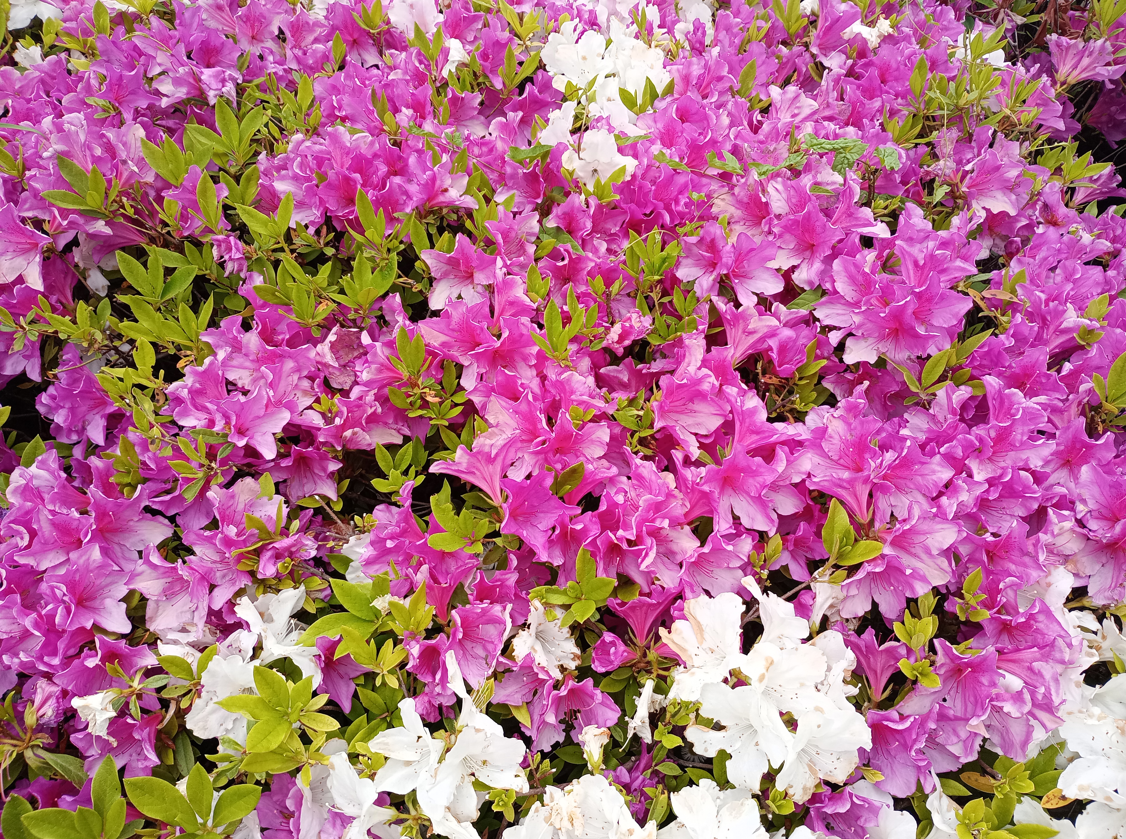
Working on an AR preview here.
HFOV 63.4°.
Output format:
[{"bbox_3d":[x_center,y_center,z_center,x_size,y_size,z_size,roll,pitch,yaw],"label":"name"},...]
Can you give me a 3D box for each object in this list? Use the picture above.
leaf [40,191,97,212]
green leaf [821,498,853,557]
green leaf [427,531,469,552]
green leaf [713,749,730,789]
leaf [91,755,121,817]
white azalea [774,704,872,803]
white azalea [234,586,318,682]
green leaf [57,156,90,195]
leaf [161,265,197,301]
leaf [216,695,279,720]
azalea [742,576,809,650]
[{"bbox_3d":[-0.517,-0.229,0.958,0.058,0.010,0.022,15,43,-15],"label":"leaf"},{"bbox_3d":[0.204,0.080,0.680,0.022,0.010,0.045,-2,81,-6],"label":"green leaf"},{"bbox_3d":[-0.088,0.094,0.700,0.032,0.007,0.015,2,62,-8],"label":"green leaf"},{"bbox_3d":[0.109,0.239,0.625,0.012,0.007,0.028,-2,84,0],"label":"green leaf"},{"bbox_3d":[-0.328,0.266,0.655,0.022,0.054,0.009,9,11,-1],"label":"leaf"},{"bbox_3d":[0.171,0.220,0.600,0.062,0.063,0.048,-7,21,-23],"label":"white azalea"},{"bbox_3d":[-0.226,0.169,0.720,0.066,0.050,0.062,46,56,-2],"label":"white azalea"},{"bbox_3d":[-0.460,-0.229,0.860,0.022,0.009,0.048,-43,99,-23],"label":"green leaf"},{"bbox_3d":[-0.341,-0.120,0.810,0.044,0.010,0.019,-43,75,6],"label":"leaf"},{"bbox_3d":[-0.202,0.186,0.590,0.043,0.009,0.017,12,64,-6],"label":"leaf"},{"bbox_3d":[0.152,0.139,0.653,0.052,0.052,0.050,24,54,19],"label":"azalea"}]

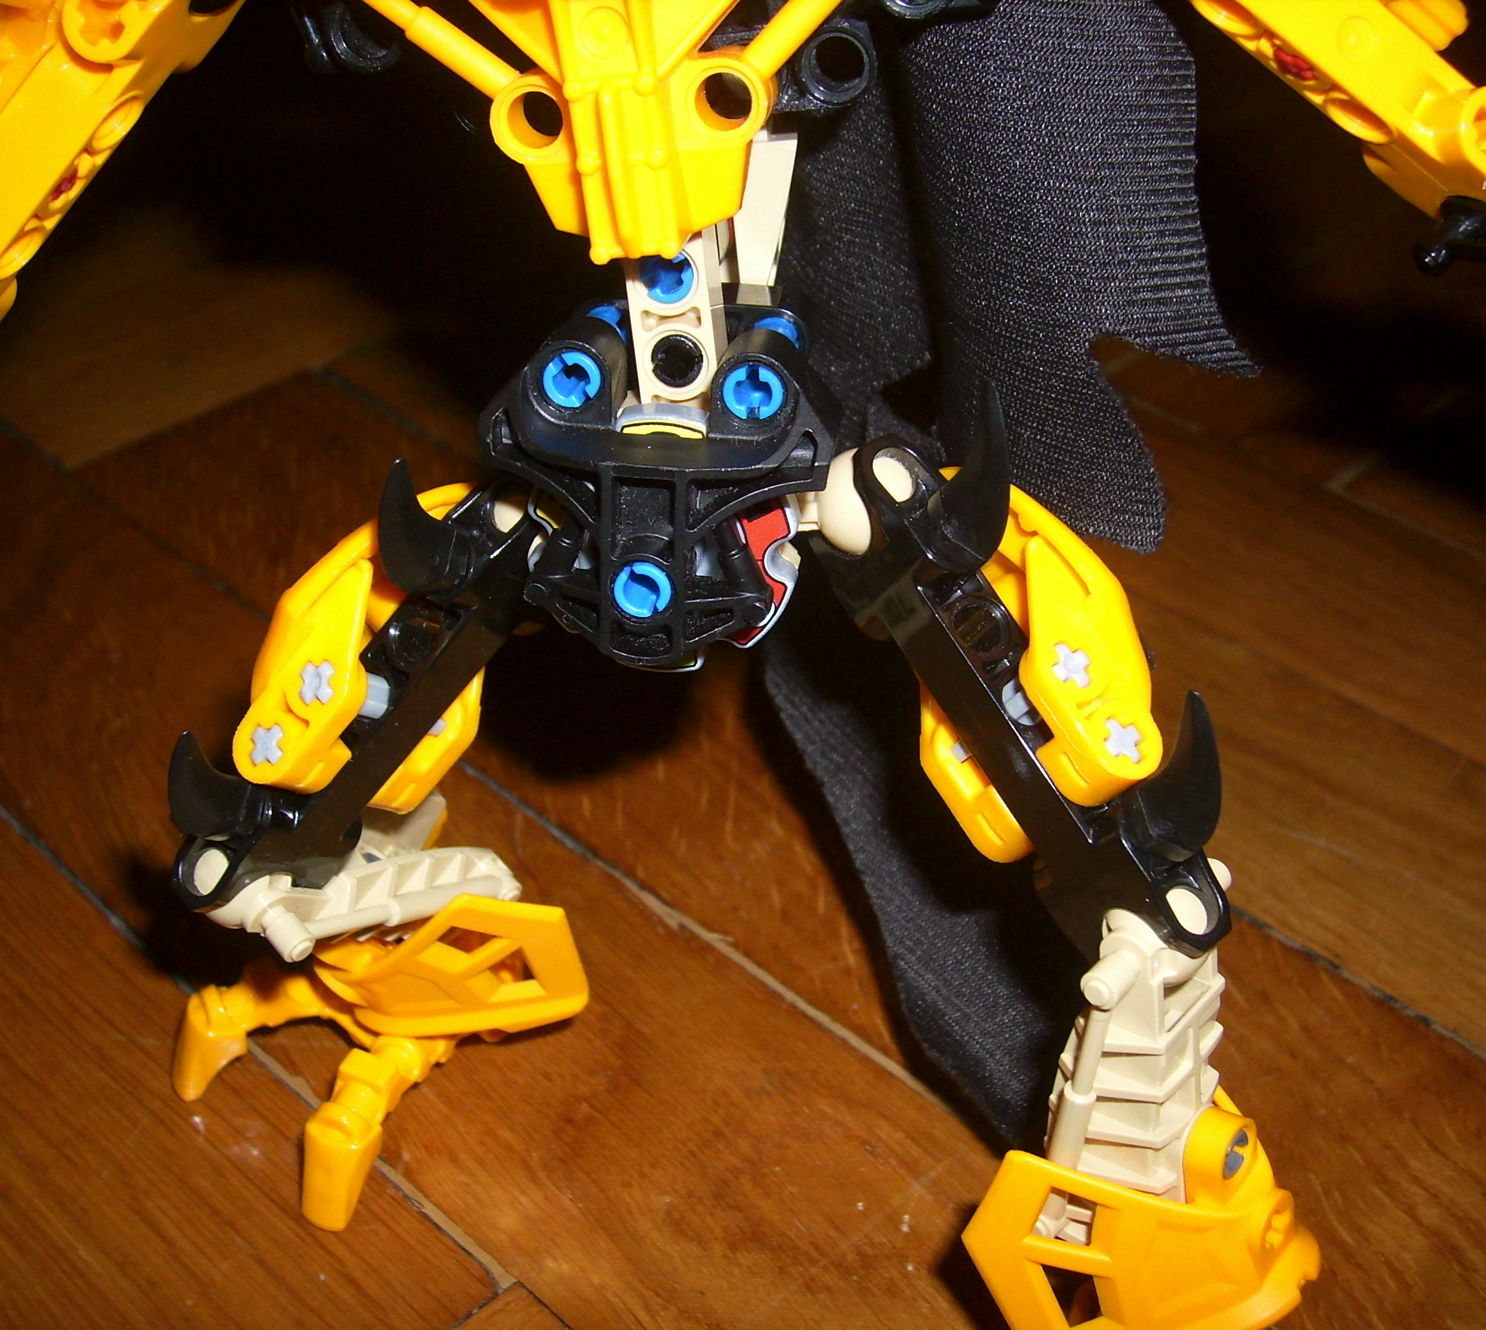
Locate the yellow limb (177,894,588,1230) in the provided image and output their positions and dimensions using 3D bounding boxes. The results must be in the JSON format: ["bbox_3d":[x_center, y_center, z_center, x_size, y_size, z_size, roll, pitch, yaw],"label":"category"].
[{"bbox_3d":[-0.040,0.038,0.183,0.030,0.020,0.043,30,47,28],"label":"yellow limb"}]

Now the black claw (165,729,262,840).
[{"bbox_3d":[-0.052,0.012,0.159,0.010,0.014,0.007,-49,58,9],"label":"black claw"}]

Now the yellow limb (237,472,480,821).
[{"bbox_3d":[-0.035,-0.002,0.171,0.034,0.023,0.018,-49,58,9],"label":"yellow limb"}]

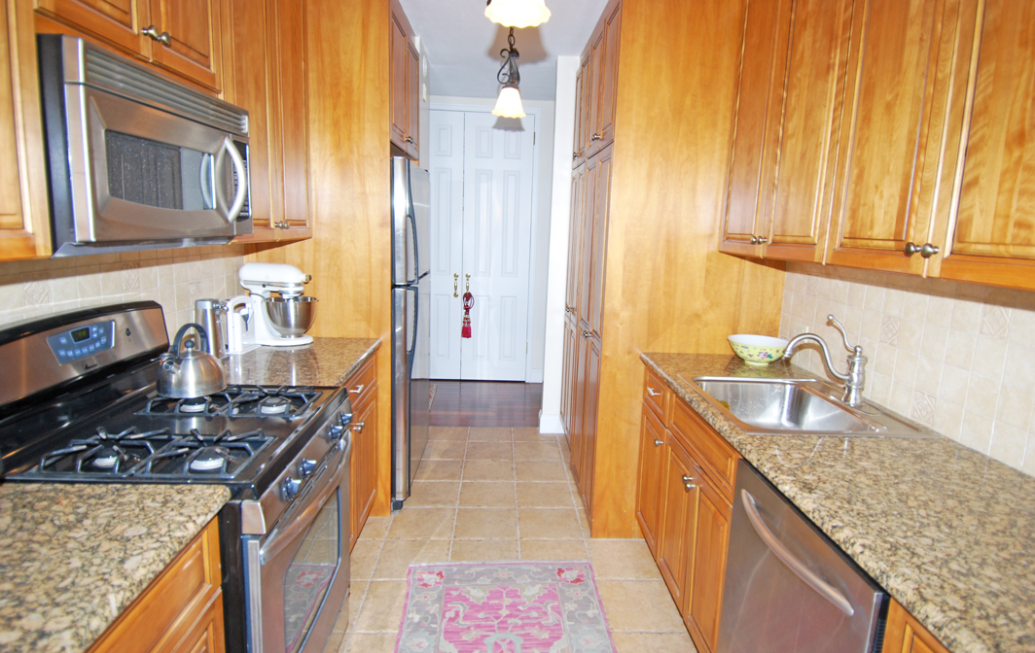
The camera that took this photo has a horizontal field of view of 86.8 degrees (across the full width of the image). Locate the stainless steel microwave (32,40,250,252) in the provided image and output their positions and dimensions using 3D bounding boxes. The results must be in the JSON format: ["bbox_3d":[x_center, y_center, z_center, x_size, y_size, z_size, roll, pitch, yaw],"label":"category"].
[{"bbox_3d":[-1.030,-0.399,1.362,0.430,0.410,0.735,1,10,-2],"label":"stainless steel microwave"}]

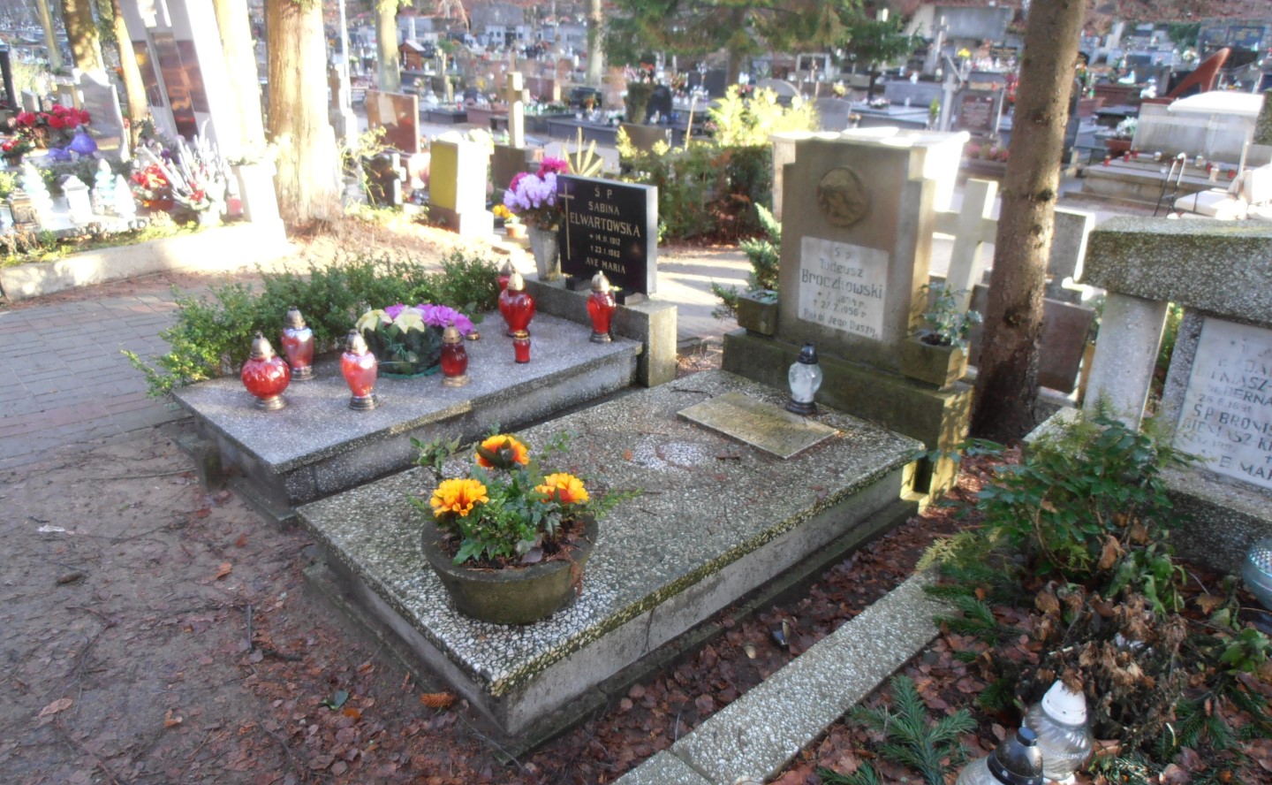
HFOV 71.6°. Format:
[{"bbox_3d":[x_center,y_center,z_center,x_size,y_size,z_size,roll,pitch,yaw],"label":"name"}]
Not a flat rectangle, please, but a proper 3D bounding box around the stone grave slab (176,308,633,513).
[{"bbox_3d":[-0.879,-0.017,3.708,0.868,0.192,1.695,20,29,40],"label":"stone grave slab"}]

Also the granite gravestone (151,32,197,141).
[{"bbox_3d":[-4.087,-2.712,7.801,0.443,0.907,0.048,17,27,36],"label":"granite gravestone"}]

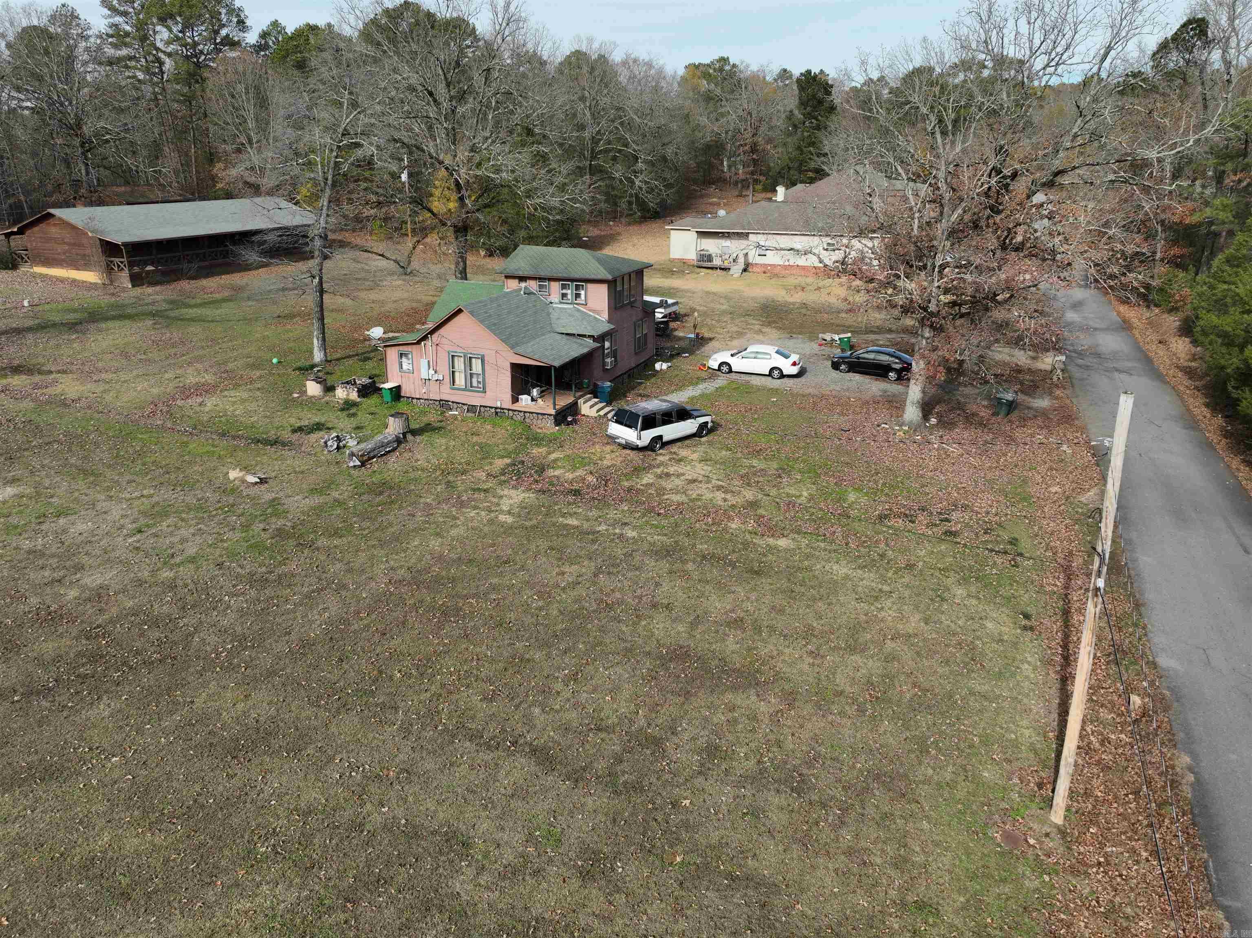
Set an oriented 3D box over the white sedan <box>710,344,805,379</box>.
[{"bbox_3d":[7.179,-6.053,48.374,5.080,1.480,1.850,6,21,15],"label":"white sedan"}]

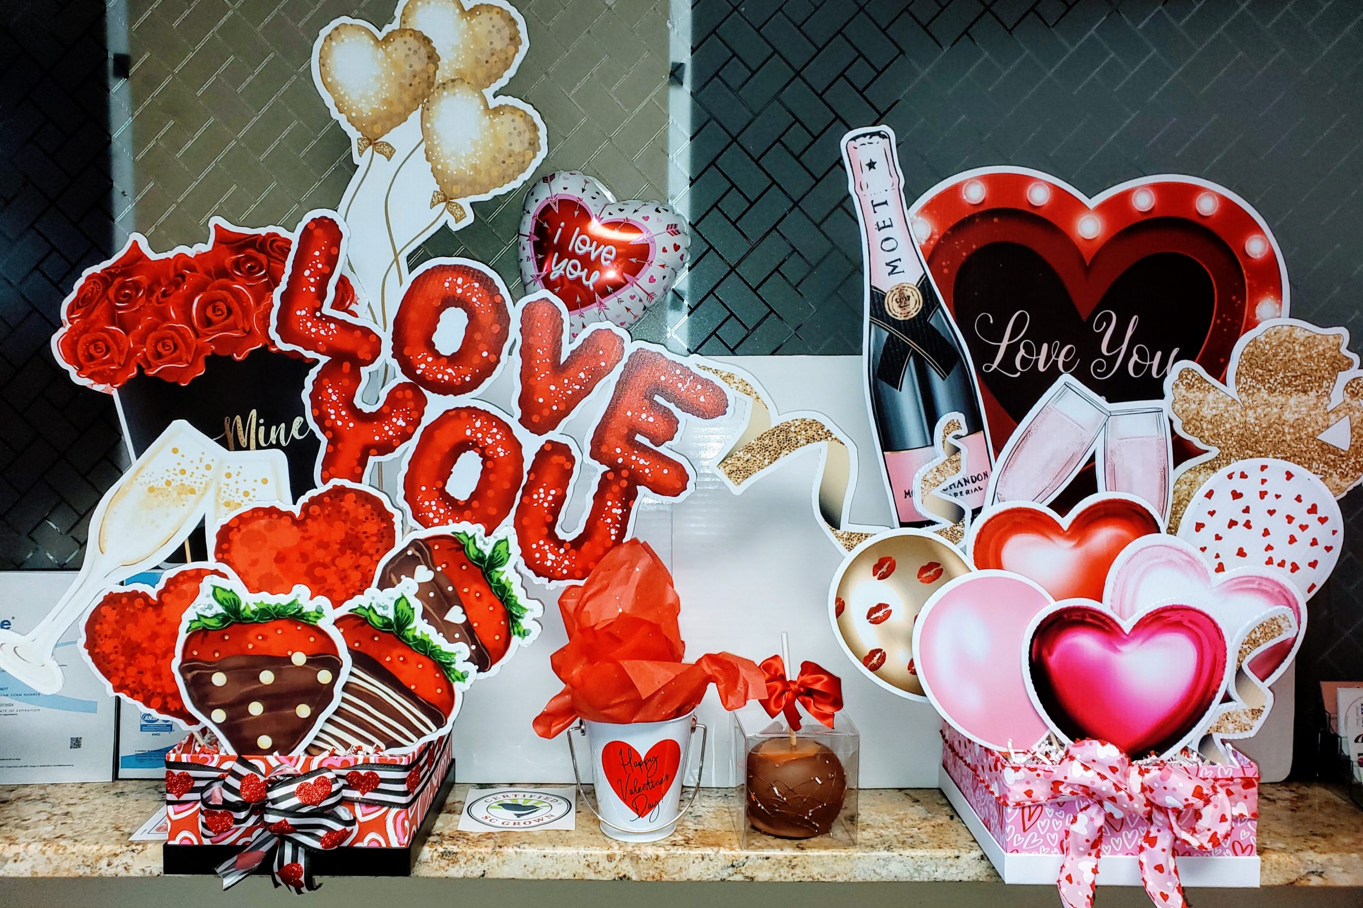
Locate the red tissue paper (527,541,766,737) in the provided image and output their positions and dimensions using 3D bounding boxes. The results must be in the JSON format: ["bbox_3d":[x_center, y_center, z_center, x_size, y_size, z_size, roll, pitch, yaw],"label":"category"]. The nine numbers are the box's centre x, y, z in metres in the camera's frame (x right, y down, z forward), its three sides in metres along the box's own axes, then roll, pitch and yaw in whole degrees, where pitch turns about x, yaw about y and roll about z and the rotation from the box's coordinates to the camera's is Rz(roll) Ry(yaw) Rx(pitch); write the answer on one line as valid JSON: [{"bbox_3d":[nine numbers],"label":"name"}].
[{"bbox_3d":[-0.030,0.169,0.939,0.205,0.172,0.130,0,3,0],"label":"red tissue paper"}]

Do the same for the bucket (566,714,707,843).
[{"bbox_3d":[-0.042,0.293,0.951,0.126,0.110,0.110,0,3,-2],"label":"bucket"}]

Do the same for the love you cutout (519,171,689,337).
[{"bbox_3d":[-0.089,-0.181,1.000,0.172,0.170,0.060,22,2,3],"label":"love you cutout"}]

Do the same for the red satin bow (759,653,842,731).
[{"bbox_3d":[0.109,0.221,0.948,0.078,0.067,0.045,0,4,-3],"label":"red satin bow"}]

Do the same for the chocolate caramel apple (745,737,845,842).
[{"bbox_3d":[0.109,0.304,0.962,0.093,0.087,0.093,0,3,0],"label":"chocolate caramel apple"}]

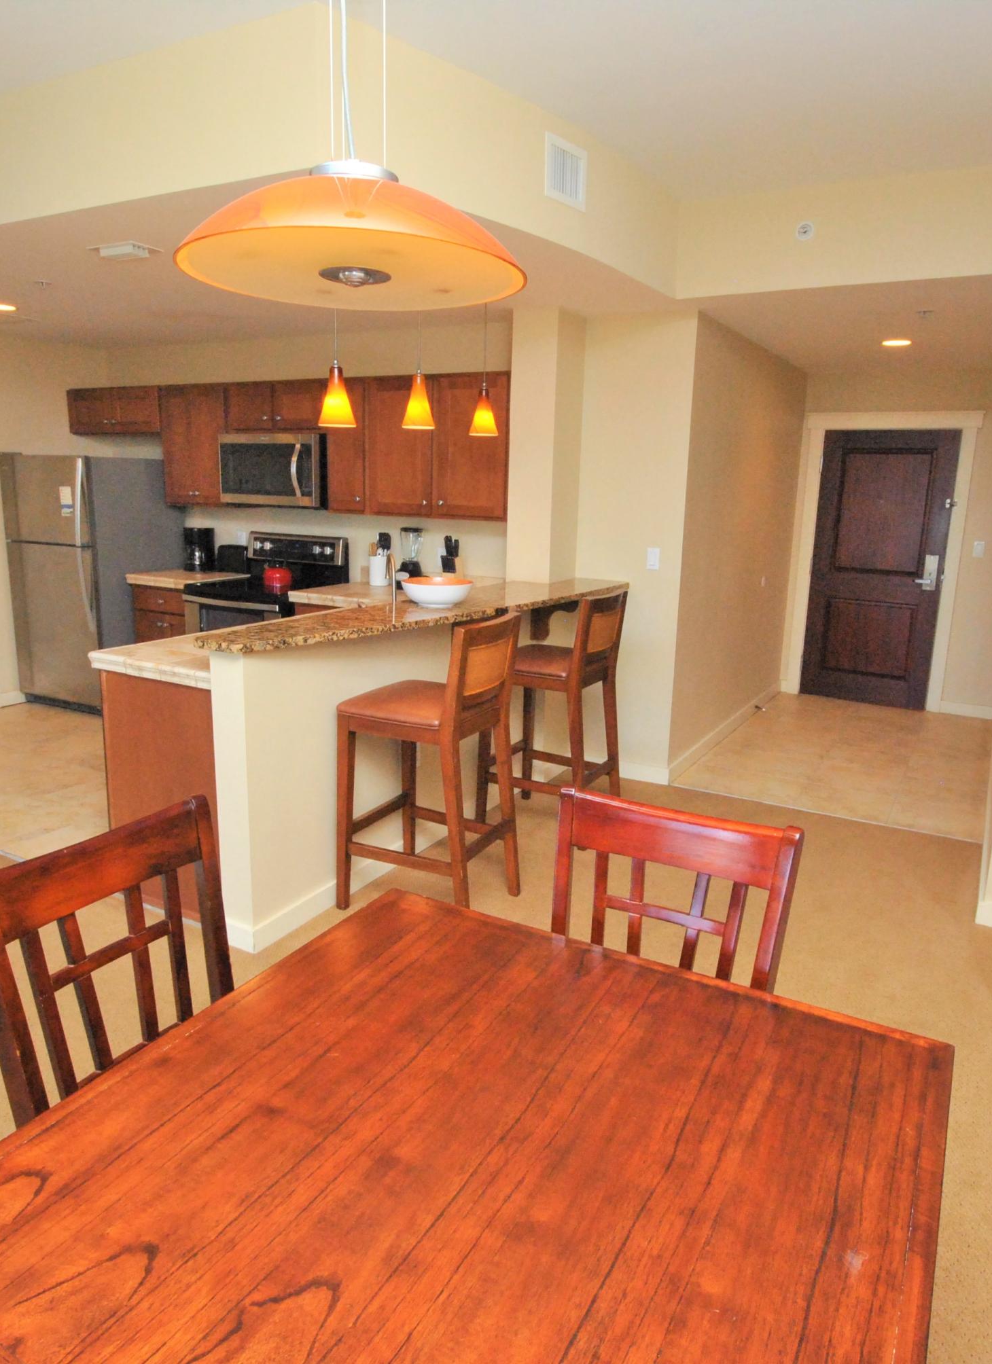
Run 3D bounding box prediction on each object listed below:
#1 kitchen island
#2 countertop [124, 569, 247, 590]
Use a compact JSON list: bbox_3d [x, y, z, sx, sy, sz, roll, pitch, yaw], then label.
[{"bbox_3d":[-0.384,0.147,3.790,1.007,1.026,2.471,8,14,29],"label":"kitchen island"},{"bbox_3d":[-2.082,-0.706,5.816,0.508,0.050,0.628,7,13,26],"label":"countertop"}]

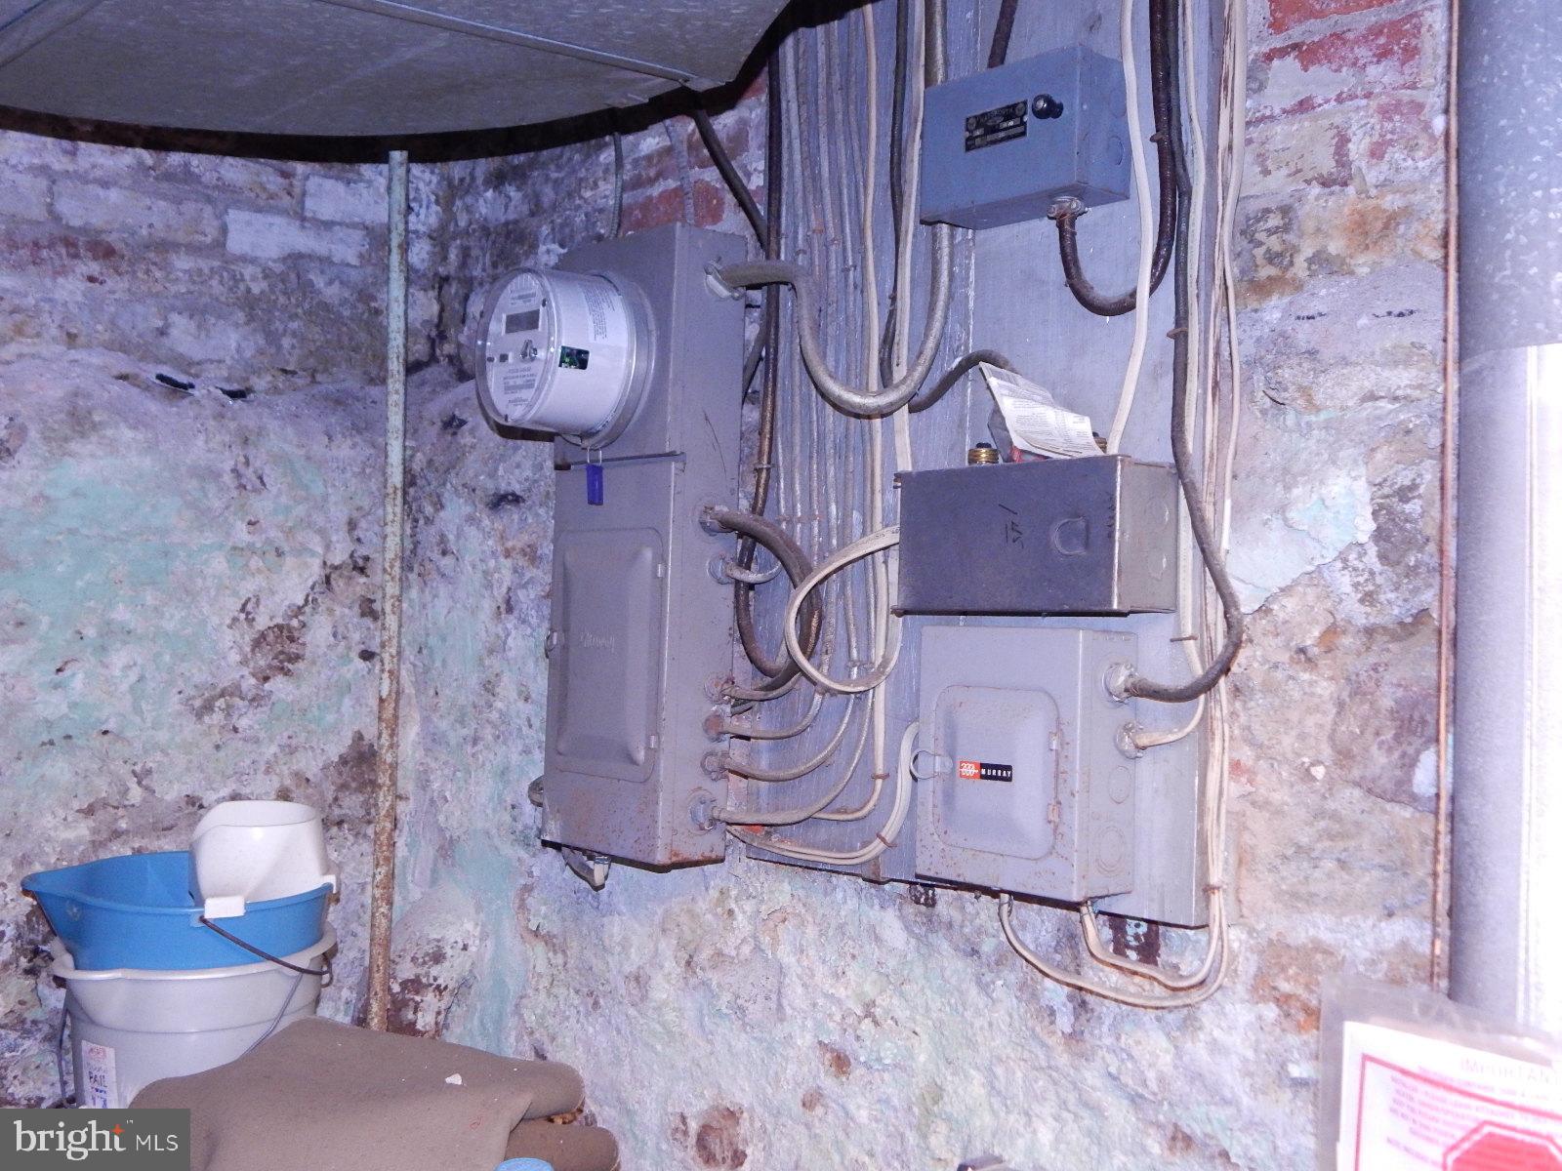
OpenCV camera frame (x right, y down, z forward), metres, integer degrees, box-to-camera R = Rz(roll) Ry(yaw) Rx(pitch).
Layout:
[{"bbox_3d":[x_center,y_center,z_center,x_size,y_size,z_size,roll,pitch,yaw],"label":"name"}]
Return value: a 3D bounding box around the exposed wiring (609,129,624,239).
[{"bbox_3d":[-0.197,-0.481,2.056,0.015,0.135,0.016,2,-1,0],"label":"exposed wiring"}]

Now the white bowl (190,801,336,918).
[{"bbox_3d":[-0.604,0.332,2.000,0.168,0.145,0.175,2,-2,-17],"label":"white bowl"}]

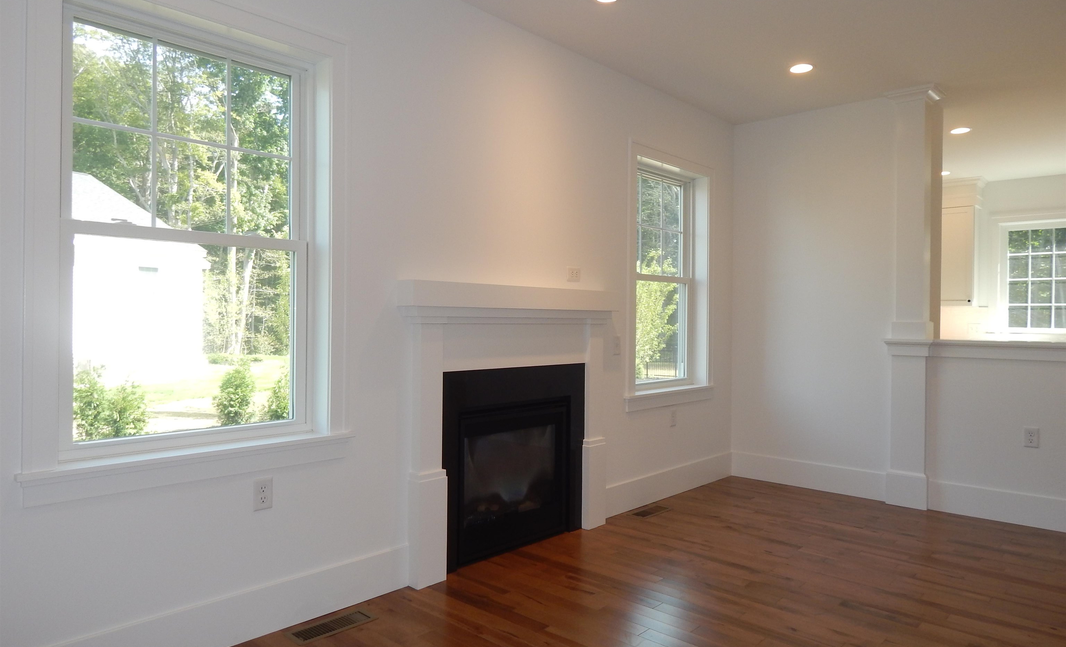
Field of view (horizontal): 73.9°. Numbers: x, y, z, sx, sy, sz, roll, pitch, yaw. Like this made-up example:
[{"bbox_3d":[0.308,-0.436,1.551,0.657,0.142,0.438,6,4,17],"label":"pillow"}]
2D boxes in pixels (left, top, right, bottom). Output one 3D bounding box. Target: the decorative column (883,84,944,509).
[{"bbox_3d":[2.483,-0.166,4.642,0.287,2.691,0.269,1,0,42],"label":"decorative column"}]

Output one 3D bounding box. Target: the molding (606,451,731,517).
[{"bbox_3d":[0.960,1.073,4.788,0.018,0.190,1.714,1,0,42],"label":"molding"}]

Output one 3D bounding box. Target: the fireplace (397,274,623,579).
[{"bbox_3d":[-0.049,0.490,3.590,0.122,1.343,1.494,1,0,42],"label":"fireplace"}]

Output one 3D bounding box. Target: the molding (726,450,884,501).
[{"bbox_3d":[1.942,1.079,5.056,1.114,0.191,0.020,1,0,42],"label":"molding"}]

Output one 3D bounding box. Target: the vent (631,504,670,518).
[{"bbox_3d":[0.725,1.167,4.388,0.117,0.013,0.339,1,0,42],"label":"vent"}]

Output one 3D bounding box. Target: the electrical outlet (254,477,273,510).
[{"bbox_3d":[-1.003,0.631,2.622,0.008,0.115,0.071,1,0,42],"label":"electrical outlet"}]

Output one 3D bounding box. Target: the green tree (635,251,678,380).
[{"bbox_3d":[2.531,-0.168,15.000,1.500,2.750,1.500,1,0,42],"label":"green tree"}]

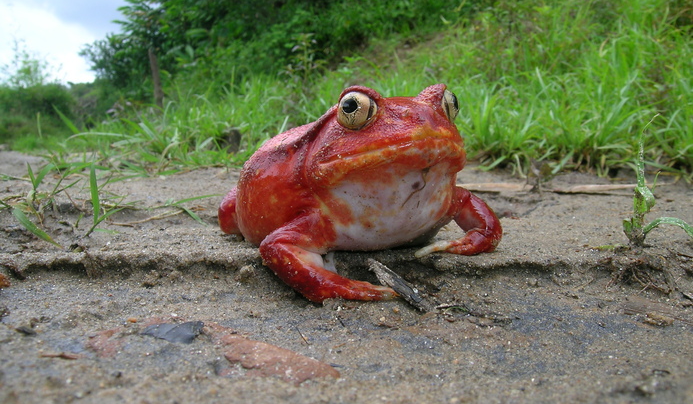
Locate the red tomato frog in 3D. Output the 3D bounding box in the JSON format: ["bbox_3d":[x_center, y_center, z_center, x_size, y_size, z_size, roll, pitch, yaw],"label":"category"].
[{"bbox_3d":[0.004,-0.007,0.180,0.081,0.057,0.088,-5,8,-38],"label":"red tomato frog"}]

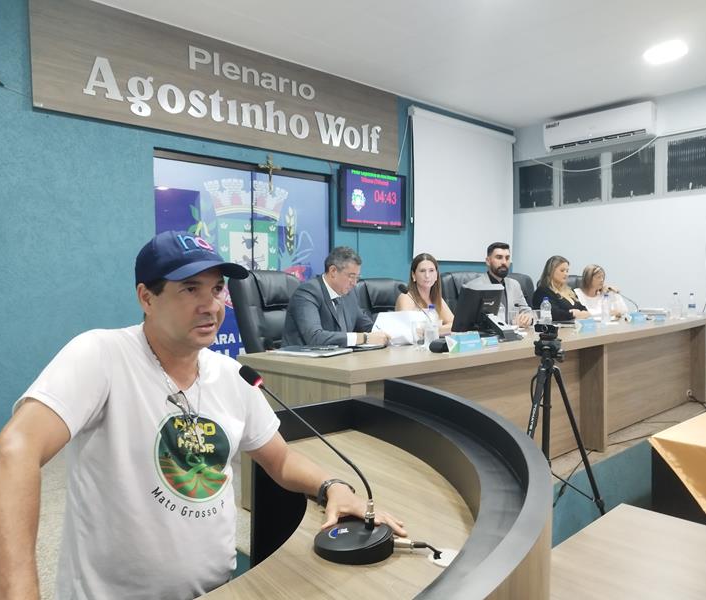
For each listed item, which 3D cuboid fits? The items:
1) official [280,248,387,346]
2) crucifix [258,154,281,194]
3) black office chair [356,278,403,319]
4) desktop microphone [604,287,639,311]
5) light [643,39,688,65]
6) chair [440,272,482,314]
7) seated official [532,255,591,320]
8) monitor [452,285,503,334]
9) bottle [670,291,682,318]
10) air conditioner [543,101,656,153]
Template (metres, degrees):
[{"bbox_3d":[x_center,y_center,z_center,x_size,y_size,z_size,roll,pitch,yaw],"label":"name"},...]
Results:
[{"bbox_3d":[-0.041,0.352,3.023,0.760,1.280,0.580,1,2,43],"label":"official"},{"bbox_3d":[-0.740,-1.127,4.981,0.240,0.355,0.035,-2,2,-41],"label":"crucifix"},{"bbox_3d":[0.424,0.415,3.807,0.630,1.120,0.670,-2,3,-42],"label":"black office chair"},{"bbox_3d":[2.418,0.024,4.910,0.130,0.290,0.300,-2,2,-41],"label":"desktop microphone"},{"bbox_3d":[2.804,-2.219,4.971,0.310,0.050,0.310,-2,2,-41],"label":"light"},{"bbox_3d":[1.060,0.367,4.350,0.660,1.156,0.700,-2,2,-41],"label":"chair"},{"bbox_3d":[1.881,0.275,4.874,0.480,1.310,0.690,-2,3,-42],"label":"seated official"},{"bbox_3d":[0.772,0.066,3.572,0.420,0.330,0.175,-2,3,-42],"label":"monitor"},{"bbox_3d":[3.040,0.052,5.238,0.070,0.236,0.070,-2,3,-42],"label":"bottle"},{"bbox_3d":[2.988,-2.083,6.781,0.230,0.360,1.280,-2,3,-42],"label":"air conditioner"}]

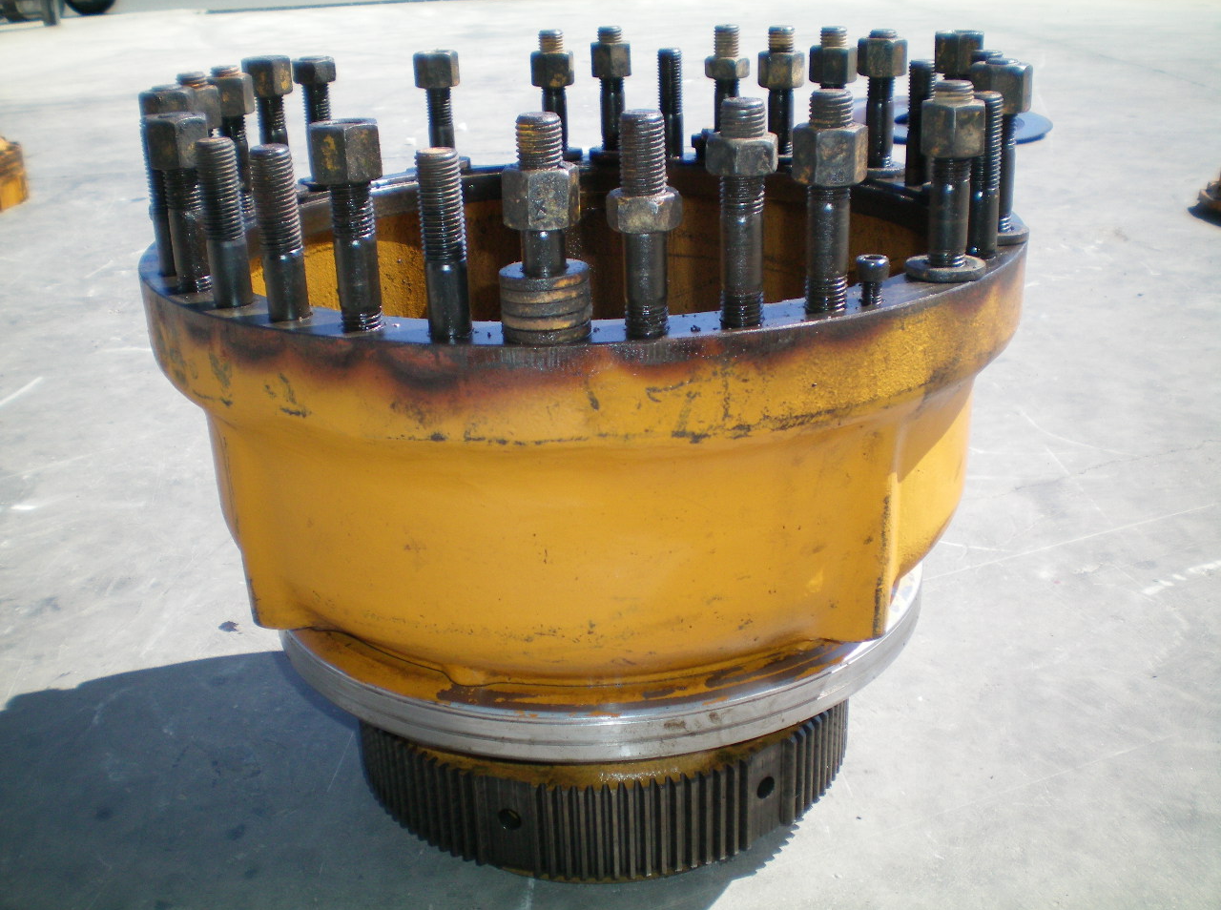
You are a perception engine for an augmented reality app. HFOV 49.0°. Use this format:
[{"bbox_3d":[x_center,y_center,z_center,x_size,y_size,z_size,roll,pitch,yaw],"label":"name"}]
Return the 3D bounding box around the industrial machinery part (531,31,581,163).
[{"bbox_3d":[-0.057,-0.364,1.365,0.049,0.130,0.049,-3,21,-2],"label":"industrial machinery part"}]

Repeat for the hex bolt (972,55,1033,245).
[{"bbox_3d":[0.279,-0.219,0.961,0.051,0.126,0.051,4,22,15],"label":"hex bolt"}]

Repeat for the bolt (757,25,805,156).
[{"bbox_3d":[0.167,-0.353,1.304,0.044,0.121,0.039,0,21,7],"label":"bolt"}]

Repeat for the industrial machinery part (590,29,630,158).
[{"bbox_3d":[0.003,-0.372,1.380,0.047,0.127,0.047,-2,22,1],"label":"industrial machinery part"}]

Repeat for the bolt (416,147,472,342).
[{"bbox_3d":[-0.095,-0.121,0.772,0.025,0.108,0.025,-5,21,-6],"label":"bolt"}]

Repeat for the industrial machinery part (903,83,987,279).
[{"bbox_3d":[0.219,-0.175,0.859,0.051,0.122,0.051,3,22,14],"label":"industrial machinery part"}]

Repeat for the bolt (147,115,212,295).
[{"bbox_3d":[-0.286,-0.168,0.900,0.039,0.117,0.044,-9,22,-16],"label":"bolt"}]

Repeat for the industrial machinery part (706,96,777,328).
[{"bbox_3d":[0.076,-0.139,0.773,0.039,0.128,0.044,0,21,6],"label":"industrial machinery part"}]

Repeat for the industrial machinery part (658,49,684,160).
[{"bbox_3d":[0.062,-0.360,1.374,0.026,0.105,0.026,-1,22,3],"label":"industrial machinery part"}]

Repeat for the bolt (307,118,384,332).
[{"bbox_3d":[-0.154,-0.136,0.803,0.042,0.123,0.046,-6,22,-10],"label":"bolt"}]

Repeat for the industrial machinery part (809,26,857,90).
[{"bbox_3d":[0.214,-0.341,1.284,0.046,0.128,0.046,2,22,9],"label":"industrial machinery part"}]

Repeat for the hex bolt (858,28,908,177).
[{"bbox_3d":[0.251,-0.324,1.240,0.049,0.128,0.049,3,22,11],"label":"hex bolt"}]

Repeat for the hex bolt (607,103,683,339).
[{"bbox_3d":[0.021,-0.133,0.778,0.044,0.127,0.039,-1,22,2],"label":"hex bolt"}]

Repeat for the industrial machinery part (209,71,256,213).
[{"bbox_3d":[-0.332,-0.278,1.181,0.045,0.118,0.045,-7,22,-14],"label":"industrial machinery part"}]

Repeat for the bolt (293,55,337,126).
[{"bbox_3d":[-0.277,-0.315,1.274,0.045,0.115,0.045,-6,22,-11],"label":"bolt"}]

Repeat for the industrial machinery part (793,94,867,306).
[{"bbox_3d":[0.130,-0.149,0.794,0.044,0.128,0.039,1,21,9],"label":"industrial machinery part"}]

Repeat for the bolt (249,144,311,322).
[{"bbox_3d":[-0.206,-0.137,0.834,0.026,0.105,0.026,-7,22,-13],"label":"bolt"}]

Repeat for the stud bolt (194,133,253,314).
[{"bbox_3d":[-0.249,-0.149,0.867,0.026,0.105,0.026,-8,22,-15],"label":"stud bolt"}]

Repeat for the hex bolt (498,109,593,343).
[{"bbox_3d":[-0.039,-0.129,0.761,0.051,0.126,0.051,-3,21,-2],"label":"hex bolt"}]

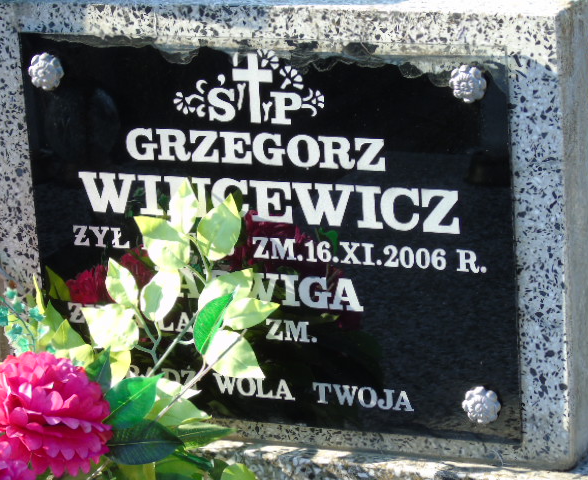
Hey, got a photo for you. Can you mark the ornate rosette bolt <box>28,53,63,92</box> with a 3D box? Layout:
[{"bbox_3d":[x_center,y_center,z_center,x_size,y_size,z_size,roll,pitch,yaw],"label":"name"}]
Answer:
[{"bbox_3d":[-0.239,-0.163,2.539,0.035,0.035,0.016,3,18,21],"label":"ornate rosette bolt"}]

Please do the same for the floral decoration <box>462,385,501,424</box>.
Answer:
[{"bbox_3d":[0.177,0.156,2.477,0.035,0.035,0.016,3,18,21],"label":"floral decoration"}]

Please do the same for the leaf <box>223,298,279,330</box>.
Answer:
[{"bbox_3d":[-0.039,0.069,2.443,0.059,0.032,0.014,-21,-25,0],"label":"leaf"}]

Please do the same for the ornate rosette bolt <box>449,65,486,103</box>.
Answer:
[{"bbox_3d":[0.158,-0.142,2.386,0.035,0.035,0.016,3,18,21],"label":"ornate rosette bolt"}]

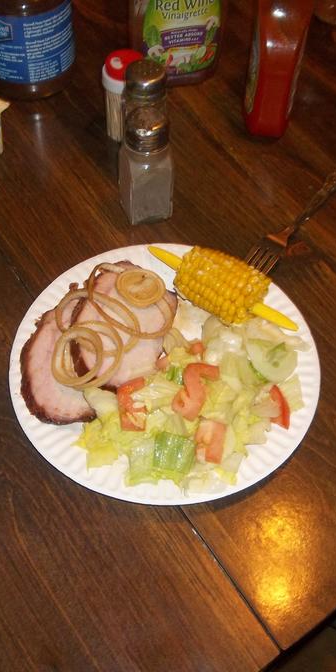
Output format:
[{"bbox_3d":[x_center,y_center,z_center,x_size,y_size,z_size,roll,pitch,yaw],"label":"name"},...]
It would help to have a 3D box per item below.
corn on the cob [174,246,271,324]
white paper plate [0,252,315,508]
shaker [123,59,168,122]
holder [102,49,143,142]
[{"bbox_3d":[0.041,-0.039,0.542,0.067,0.047,0.047,32,59,24],"label":"corn on the cob"},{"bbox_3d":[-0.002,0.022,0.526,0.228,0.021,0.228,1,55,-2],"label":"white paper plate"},{"bbox_3d":[-0.020,-0.198,0.631,0.038,0.098,0.038,-11,56,-10],"label":"shaker"},{"bbox_3d":[-0.041,-0.223,0.658,0.038,0.082,0.038,3,55,0],"label":"holder"}]

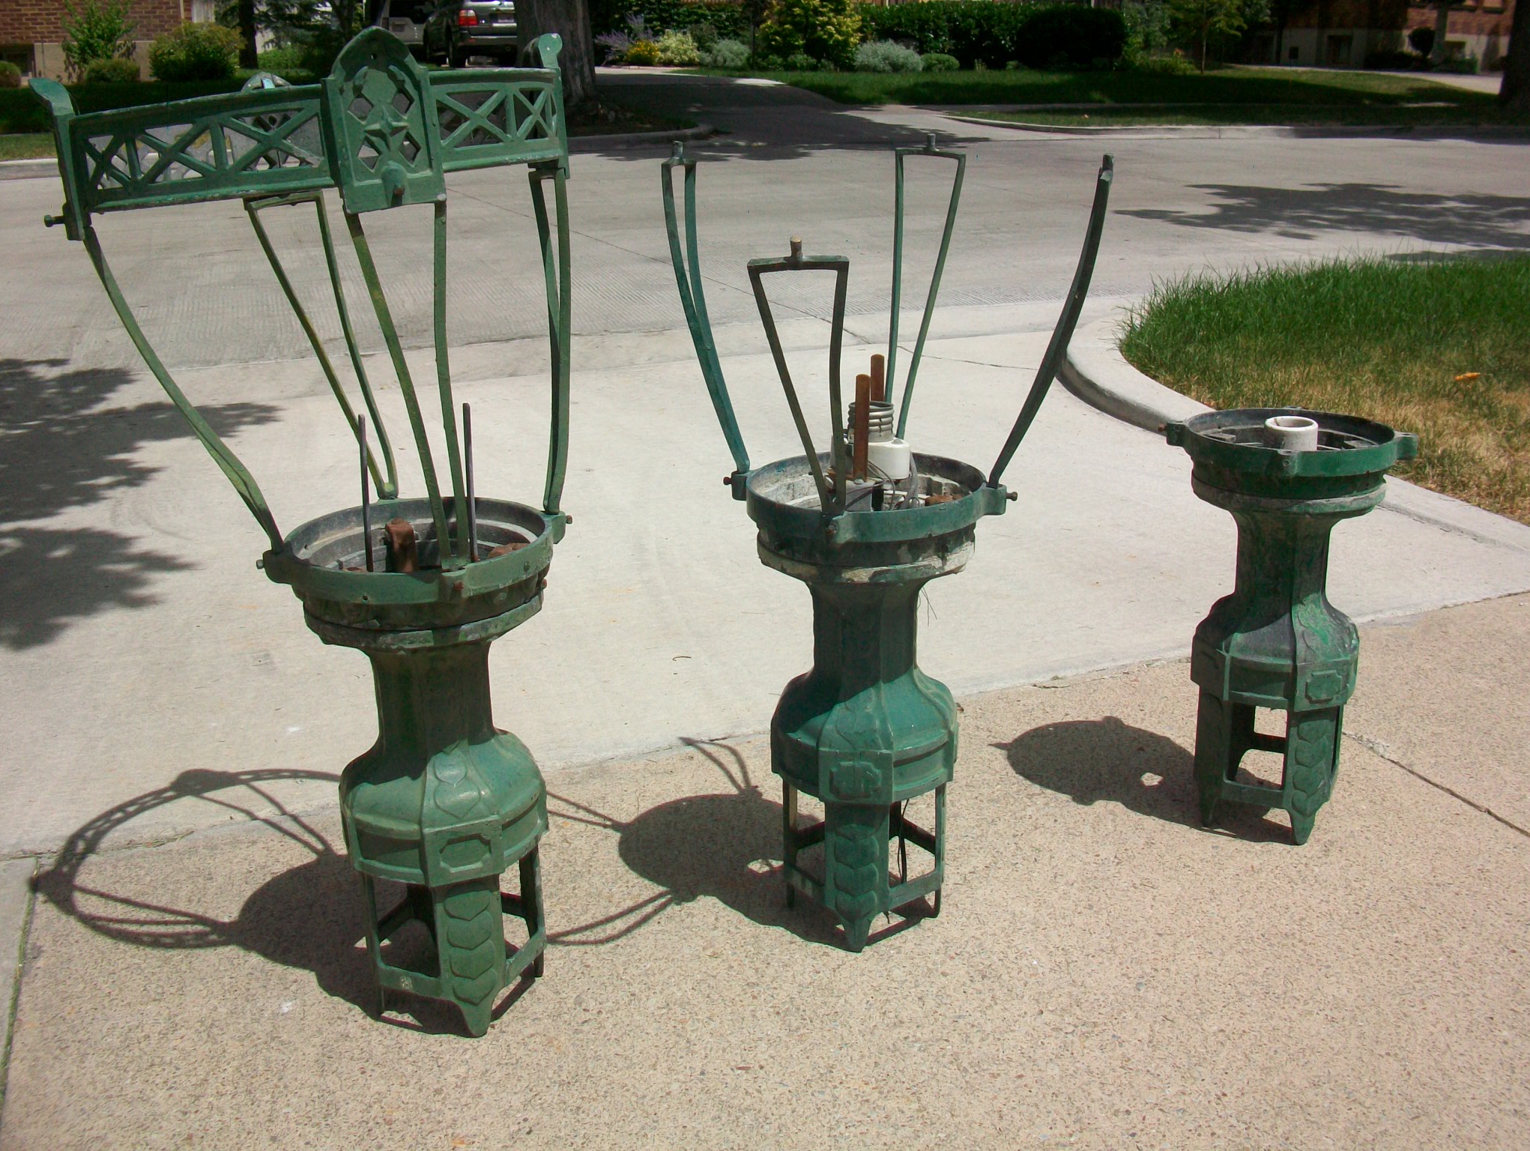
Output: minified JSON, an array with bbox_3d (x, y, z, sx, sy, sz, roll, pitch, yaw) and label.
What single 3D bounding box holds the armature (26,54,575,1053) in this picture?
[{"bbox_3d":[-0.348,0.002,1.224,0.400,0.868,0.400,-9,21,-25],"label":"armature"}]

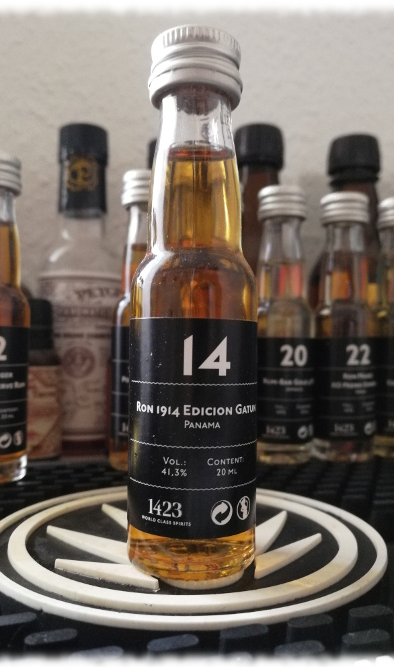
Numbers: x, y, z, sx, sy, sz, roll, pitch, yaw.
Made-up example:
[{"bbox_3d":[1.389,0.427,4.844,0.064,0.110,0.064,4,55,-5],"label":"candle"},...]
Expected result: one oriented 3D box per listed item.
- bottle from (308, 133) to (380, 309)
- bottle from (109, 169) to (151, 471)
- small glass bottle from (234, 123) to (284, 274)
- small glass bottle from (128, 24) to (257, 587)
[{"bbox_3d":[0.083,-0.020,0.273,0.051,0.161,0.051,0,-2,17],"label":"bottle"},{"bbox_3d":[-0.018,-0.005,0.185,0.025,0.102,0.025,1,-2,-13],"label":"bottle"},{"bbox_3d":[0.031,-0.021,0.264,0.051,0.162,0.051,0,-2,7],"label":"small glass bottle"},{"bbox_3d":[-0.001,-0.007,0.105,0.025,0.102,0.025,1,-2,-8],"label":"small glass bottle"}]

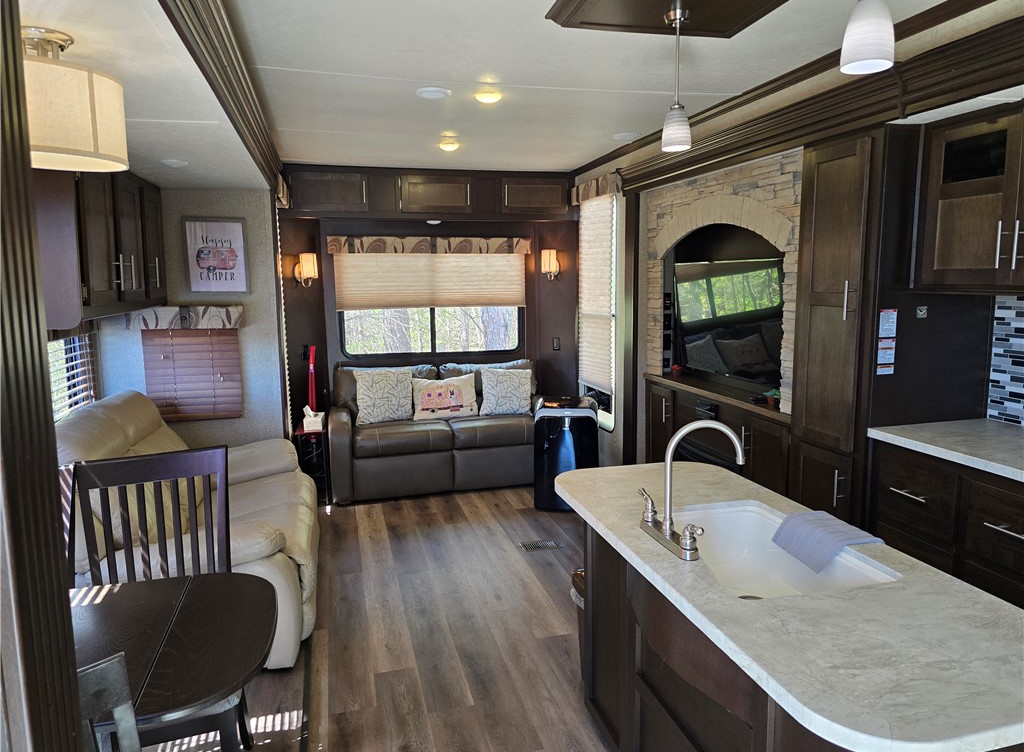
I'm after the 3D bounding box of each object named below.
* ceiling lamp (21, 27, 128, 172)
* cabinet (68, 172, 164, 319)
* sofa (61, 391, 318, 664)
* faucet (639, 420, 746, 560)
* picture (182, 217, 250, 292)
[{"bbox_3d":[-1.074,-0.639,1.574,0.308,0.284,0.308,-3,8,-15],"label":"ceiling lamp"},{"bbox_3d":[-2.073,-0.667,3.317,0.373,0.718,1.500,-3,8,-15],"label":"cabinet"},{"bbox_3d":[-1.512,0.631,3.355,1.060,1.000,1.600,-2,8,-15],"label":"sofa"},{"bbox_3d":[0.499,0.273,1.802,0.268,0.326,0.265,-3,8,-15],"label":"faucet"},{"bbox_3d":[-1.726,-0.705,3.970,0.330,0.438,0.025,-2,8,-15],"label":"picture"}]

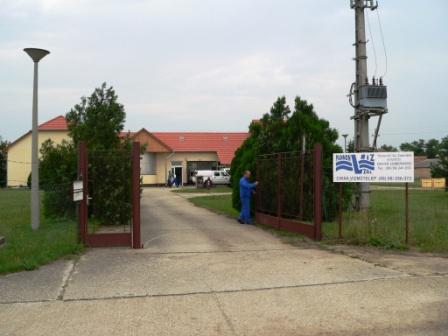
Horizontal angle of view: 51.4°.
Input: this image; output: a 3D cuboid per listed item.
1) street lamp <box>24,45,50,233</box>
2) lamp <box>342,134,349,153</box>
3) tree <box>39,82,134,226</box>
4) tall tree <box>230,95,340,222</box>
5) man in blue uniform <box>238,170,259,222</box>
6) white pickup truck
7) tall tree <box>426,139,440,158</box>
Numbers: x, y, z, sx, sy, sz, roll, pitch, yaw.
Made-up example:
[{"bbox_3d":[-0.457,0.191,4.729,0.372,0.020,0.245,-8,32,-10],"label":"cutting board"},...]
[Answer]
[{"bbox_3d":[-5.572,-0.868,13.900,0.780,5.390,0.780,0,-1,0],"label":"street lamp"},{"bbox_3d":[13.200,-0.950,50.500,0.750,5.300,0.750,0,-1,0],"label":"lamp"},{"bbox_3d":[-4.950,-0.630,16.900,3.400,4.950,3.100,0,-1,0],"label":"tree"},{"bbox_3d":[2.440,-0.500,18.500,4.300,4.700,3.700,0,-1,0],"label":"tall tree"},{"bbox_3d":[0.772,0.969,15.300,0.680,1.740,0.520,0,-1,-6],"label":"man in blue uniform"},{"bbox_3d":[-0.508,1.064,45.500,5.100,1.750,1.800,0,-1,-7],"label":"white pickup truck"},{"bbox_3d":[47.200,-1.950,105.000,4.200,9.400,4.200,0,-1,0],"label":"tall tree"}]

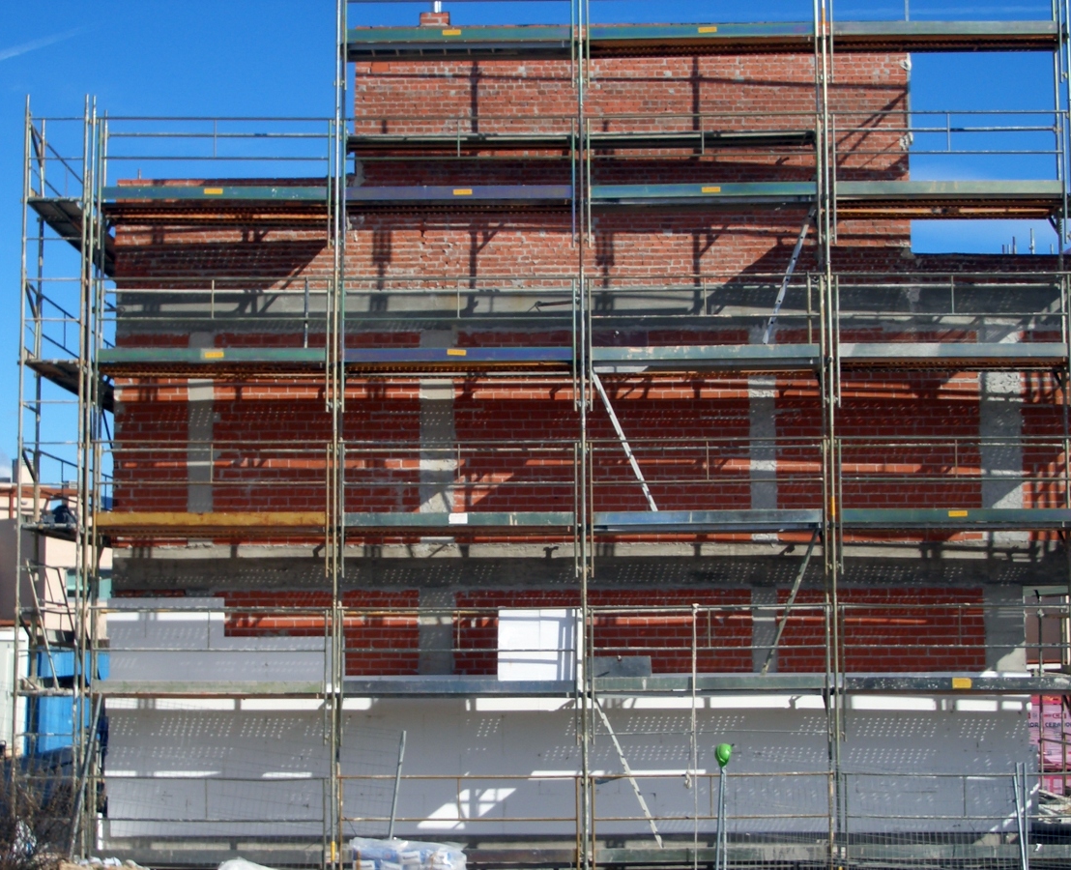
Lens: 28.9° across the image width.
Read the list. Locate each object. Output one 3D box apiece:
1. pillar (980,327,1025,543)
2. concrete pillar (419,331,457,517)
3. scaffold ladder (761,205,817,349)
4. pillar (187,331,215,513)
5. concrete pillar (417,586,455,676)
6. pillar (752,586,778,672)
[{"bbox_3d":[5.910,0.021,26.519,0.550,2.752,0.450,0,-5,0],"label":"pillar"},{"bbox_3d":[-1.237,-0.031,26.531,0.454,2.610,0.380,0,-5,0],"label":"concrete pillar"},{"bbox_3d":[3.092,-1.895,25.637,0.070,1.947,0.380,20,-5,2],"label":"scaffold ladder"},{"bbox_3d":[-4.236,-0.009,26.517,0.319,2.562,0.320,0,-5,0],"label":"pillar"},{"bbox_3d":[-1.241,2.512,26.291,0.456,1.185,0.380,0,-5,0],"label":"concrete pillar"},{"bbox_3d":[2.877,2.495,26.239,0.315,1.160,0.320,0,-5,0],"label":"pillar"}]

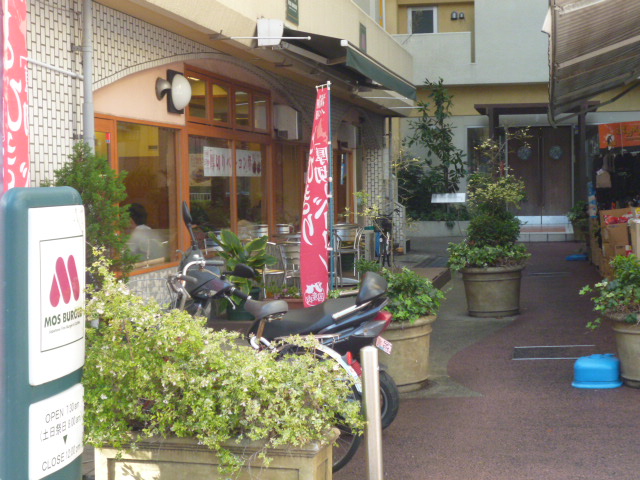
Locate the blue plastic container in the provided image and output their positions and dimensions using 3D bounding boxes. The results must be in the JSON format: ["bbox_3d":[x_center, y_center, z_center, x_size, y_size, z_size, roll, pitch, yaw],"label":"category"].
[{"bbox_3d":[2.073,0.975,8.700,0.375,0.240,0.360,1,3,12],"label":"blue plastic container"}]

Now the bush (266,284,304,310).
[{"bbox_3d":[-0.329,0.583,11.800,0.460,0.270,0.250,1,3,12],"label":"bush"}]

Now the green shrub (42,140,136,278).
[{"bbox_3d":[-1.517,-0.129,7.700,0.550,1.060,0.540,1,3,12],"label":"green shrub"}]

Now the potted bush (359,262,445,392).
[{"bbox_3d":[0.576,0.642,8.650,0.710,0.910,0.700,1,3,12],"label":"potted bush"}]

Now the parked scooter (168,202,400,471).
[{"bbox_3d":[-0.270,0.465,7.330,1.780,1.320,0.690,2,4,33],"label":"parked scooter"}]

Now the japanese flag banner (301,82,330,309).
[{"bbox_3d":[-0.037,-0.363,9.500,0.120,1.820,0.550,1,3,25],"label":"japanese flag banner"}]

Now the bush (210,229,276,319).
[{"bbox_3d":[-0.729,0.319,11.100,0.620,0.860,0.580,0,3,0],"label":"bush"}]

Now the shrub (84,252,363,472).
[{"bbox_3d":[-0.380,0.448,4.400,1.030,0.760,0.620,1,3,12],"label":"shrub"}]

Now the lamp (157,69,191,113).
[{"bbox_3d":[-1.284,-1.319,10.350,0.330,0.380,0.360,1,3,12],"label":"lamp"}]

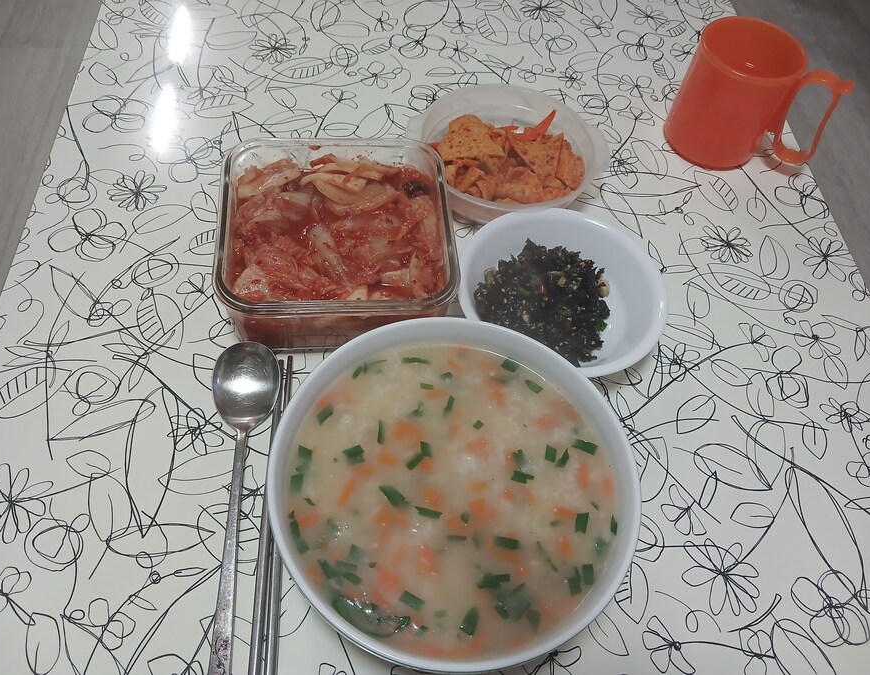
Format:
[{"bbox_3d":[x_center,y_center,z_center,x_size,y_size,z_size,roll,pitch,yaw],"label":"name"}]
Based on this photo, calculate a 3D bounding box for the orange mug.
[{"bbox_3d":[0.269,-0.197,0.588,0.135,0.088,0.088,11,57,1],"label":"orange mug"}]

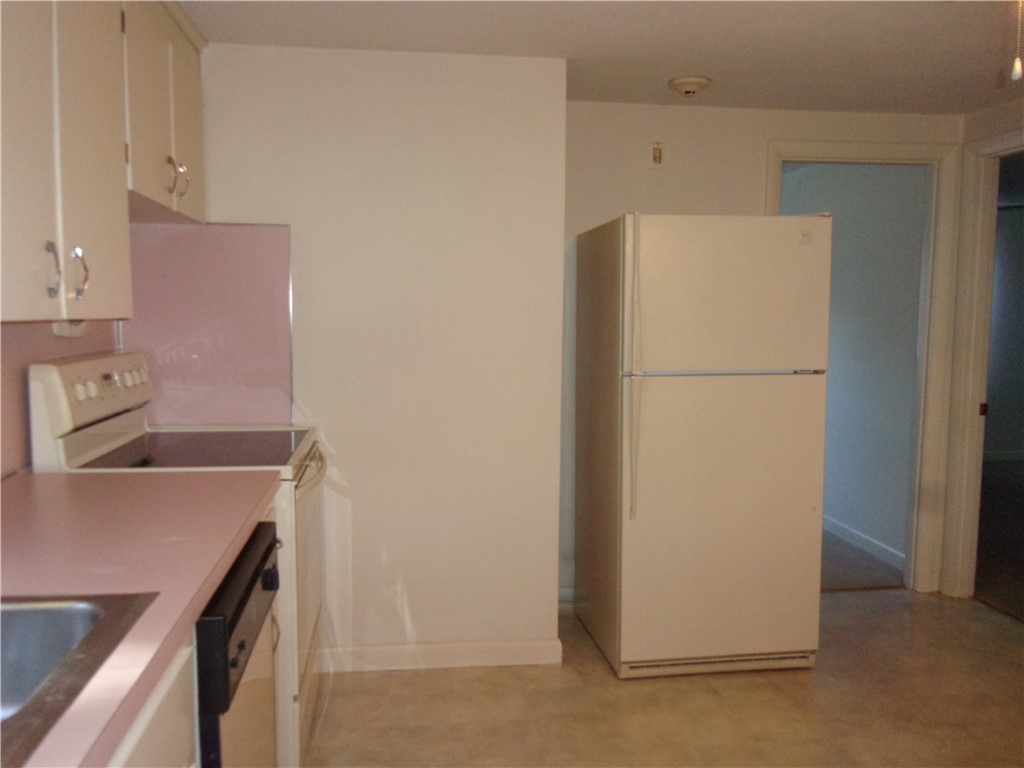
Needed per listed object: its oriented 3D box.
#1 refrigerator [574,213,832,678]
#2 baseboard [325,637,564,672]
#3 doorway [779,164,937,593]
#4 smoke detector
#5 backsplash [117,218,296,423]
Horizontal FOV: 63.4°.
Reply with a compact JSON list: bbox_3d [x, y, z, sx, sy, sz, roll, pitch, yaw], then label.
[{"bbox_3d":[0.720,0.216,3.339,0.766,1.681,0.727,-1,5,-9],"label":"refrigerator"},{"bbox_3d":[-0.263,1.028,3.126,0.933,0.100,0.016,-1,5,-8],"label":"baseboard"},{"bbox_3d":[1.593,-0.016,3.976,0.762,2.030,0.120,-1,5,-8],"label":"doorway"},{"bbox_3d":[0.713,-1.178,3.315,0.170,0.050,0.170,-1,5,-8],"label":"smoke detector"},{"bbox_3d":[-1.071,-0.200,2.904,0.587,0.719,0.012,-1,5,-8],"label":"backsplash"}]

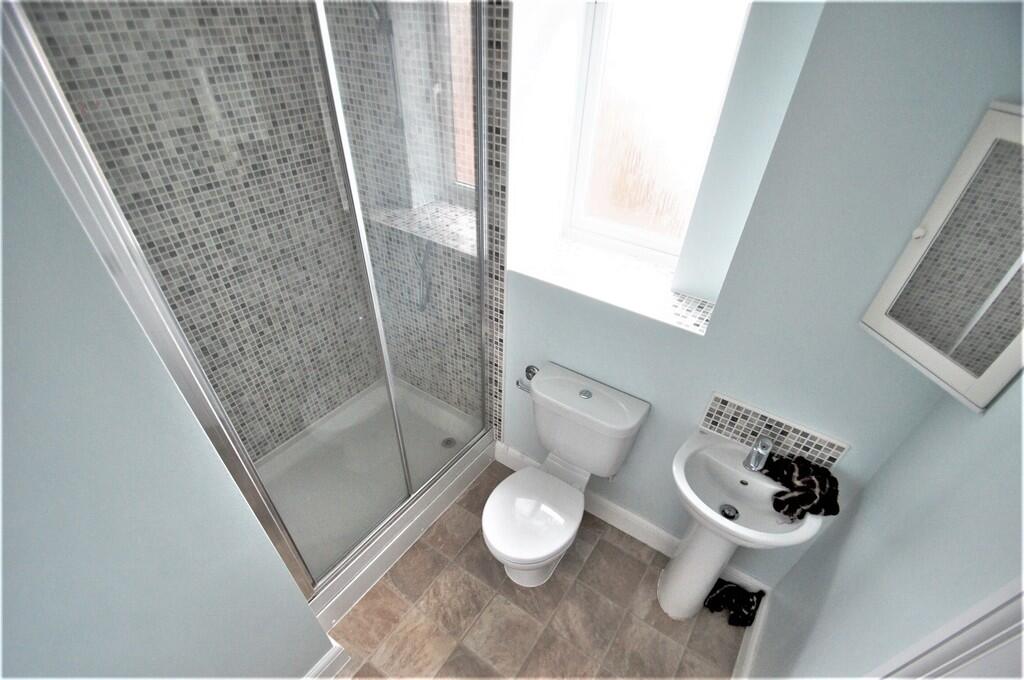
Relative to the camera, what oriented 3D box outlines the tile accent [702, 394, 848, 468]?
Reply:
[{"bbox_3d":[0.839,0.319,1.396,0.391,0.172,0.015,23,40,27],"label":"tile accent"}]

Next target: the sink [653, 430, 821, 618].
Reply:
[{"bbox_3d":[0.717,0.787,1.548,0.440,0.830,0.370,23,40,27],"label":"sink"}]

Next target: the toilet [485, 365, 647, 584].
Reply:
[{"bbox_3d":[0.159,0.648,1.732,0.450,0.815,0.622,23,40,27],"label":"toilet"}]

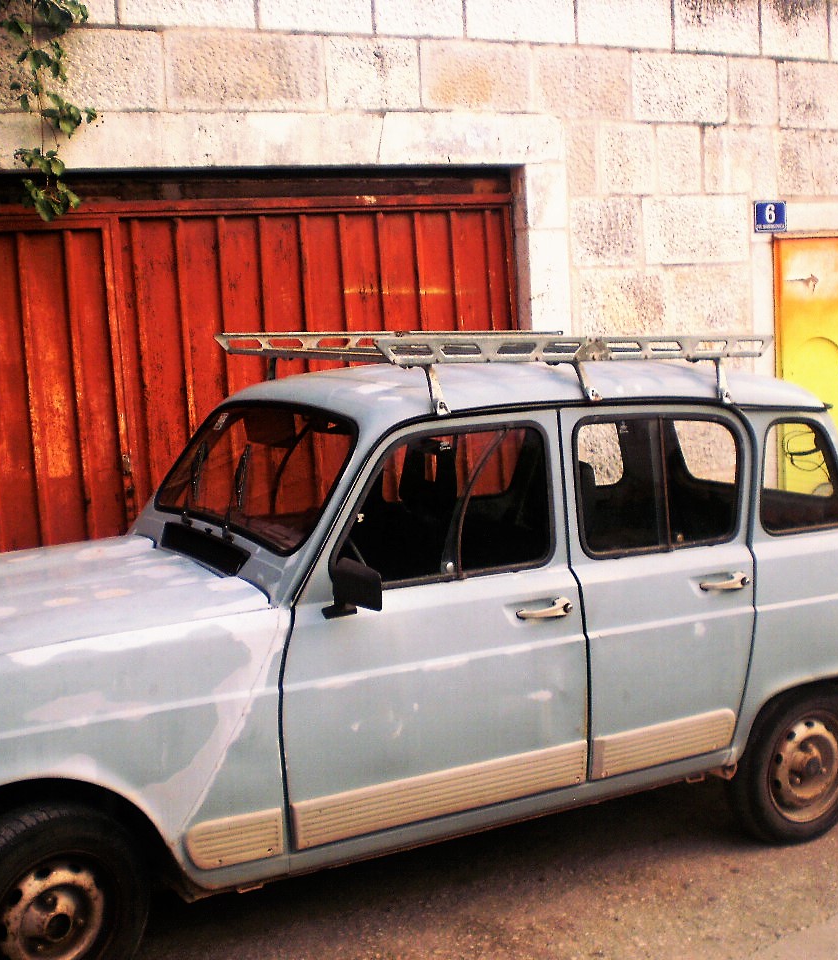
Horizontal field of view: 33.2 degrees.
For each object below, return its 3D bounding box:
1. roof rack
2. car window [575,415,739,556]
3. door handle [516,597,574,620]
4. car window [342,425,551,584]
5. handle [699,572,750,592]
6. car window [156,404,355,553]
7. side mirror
[{"bbox_3d":[0.216,-0.366,4.533,1.390,0.210,1.190,-4,7,-28],"label":"roof rack"},{"bbox_3d":[0.705,0.007,4.117,0.583,0.392,0.040,-6,-1,-28],"label":"car window"},{"bbox_3d":[0.346,0.353,3.844,0.180,0.045,0.050,-6,8,-28],"label":"door handle"},{"bbox_3d":[0.064,0.062,3.781,0.675,0.385,0.040,-6,-1,-28],"label":"car window"},{"bbox_3d":[0.899,0.298,4.135,0.180,0.045,0.050,-6,8,-28],"label":"handle"},{"bbox_3d":[-0.517,-0.035,4.175,0.070,0.410,1.170,34,-11,-27],"label":"car window"},{"bbox_3d":[-0.164,0.273,3.508,0.105,0.140,0.170,-6,8,-28],"label":"side mirror"}]

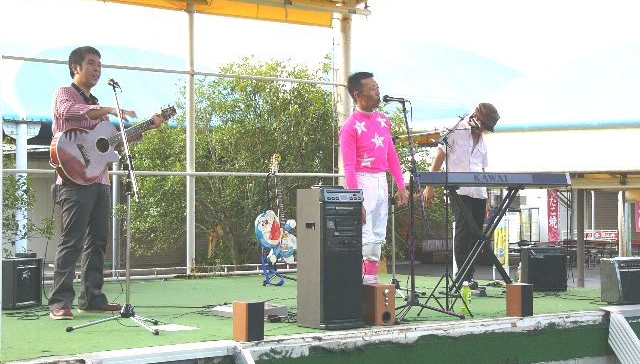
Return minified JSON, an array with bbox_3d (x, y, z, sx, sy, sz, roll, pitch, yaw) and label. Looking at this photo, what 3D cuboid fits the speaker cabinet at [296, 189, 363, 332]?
[{"bbox_3d":[0.061,0.445,7.130,0.280,0.825,0.270,0,0,-36],"label":"speaker cabinet"}]

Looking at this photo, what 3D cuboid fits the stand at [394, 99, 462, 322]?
[{"bbox_3d":[0.580,0.155,7.630,0.580,1.410,0.620,0,0,-34],"label":"stand"}]

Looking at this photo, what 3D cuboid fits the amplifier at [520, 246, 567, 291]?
[{"bbox_3d":[1.795,0.694,9.630,0.330,0.350,0.210,0,0,-9],"label":"amplifier"}]

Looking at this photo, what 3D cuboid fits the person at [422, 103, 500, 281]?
[{"bbox_3d":[1.145,0.115,9.700,0.600,1.510,0.420,0,0,-14],"label":"person"}]

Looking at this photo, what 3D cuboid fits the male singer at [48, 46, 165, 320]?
[{"bbox_3d":[-1.400,-0.009,7.730,0.680,1.740,0.520,0,0,-41],"label":"male singer"}]

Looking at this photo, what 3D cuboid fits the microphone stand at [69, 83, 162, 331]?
[{"bbox_3d":[-1.147,0.117,7.030,0.590,1.480,0.660,0,0,-34],"label":"microphone stand"}]

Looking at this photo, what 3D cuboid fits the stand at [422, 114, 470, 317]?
[{"bbox_3d":[0.800,0.211,7.780,0.370,1.300,0.400,0,0,26],"label":"stand"}]

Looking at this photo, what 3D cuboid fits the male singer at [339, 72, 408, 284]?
[{"bbox_3d":[0.352,0.058,8.200,0.500,1.610,0.330,0,0,-38],"label":"male singer"}]

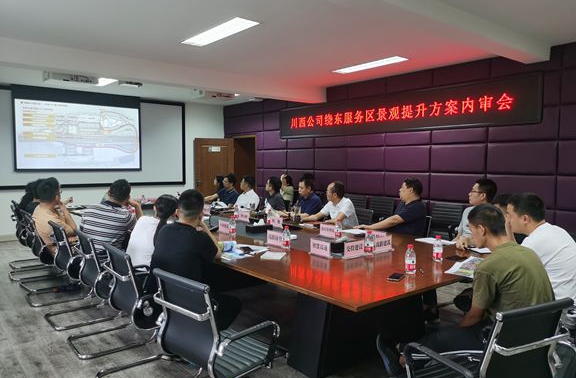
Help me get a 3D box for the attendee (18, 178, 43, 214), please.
[{"bbox_3d":[-3.002,0.501,5.453,0.500,1.220,0.750,2,3,20],"label":"attendee"}]

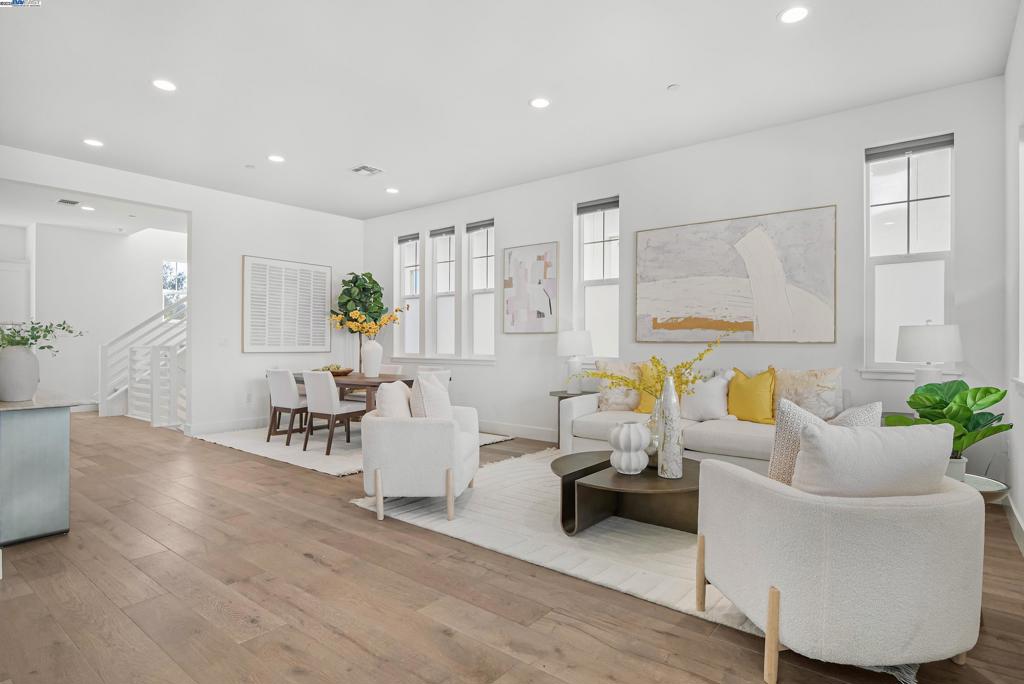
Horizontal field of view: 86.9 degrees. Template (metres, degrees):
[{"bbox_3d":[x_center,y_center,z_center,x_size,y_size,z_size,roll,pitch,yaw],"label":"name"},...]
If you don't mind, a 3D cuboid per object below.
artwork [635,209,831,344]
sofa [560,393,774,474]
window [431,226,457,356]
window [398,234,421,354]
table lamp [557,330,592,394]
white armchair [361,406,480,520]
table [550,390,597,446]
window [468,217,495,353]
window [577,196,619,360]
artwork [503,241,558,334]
[{"bbox_3d":[1.980,-0.556,5.002,1.775,1.140,0.045,0,0,38],"label":"artwork"},{"bbox_3d":[1.644,0.785,4.645,2.330,0.770,0.950,0,0,39],"label":"sofa"},{"bbox_3d":[-0.952,-0.671,7.457,0.560,1.750,0.120,0,0,39],"label":"window"},{"bbox_3d":[-1.486,-0.683,7.850,0.560,1.740,0.120,0,0,38],"label":"window"},{"bbox_3d":[0.666,0.218,5.805,0.385,0.660,0.385,0,0,0],"label":"table lamp"},{"bbox_3d":[-0.659,0.840,4.007,0.740,0.680,0.820,0,0,4],"label":"white armchair"},{"bbox_3d":[0.685,0.858,5.712,0.430,0.620,0.460,0,0,39],"label":"table"},{"bbox_3d":[-0.399,-0.681,6.991,0.560,1.740,0.120,0,0,38],"label":"window"},{"bbox_3d":[0.939,-0.689,5.944,0.560,1.730,0.120,0,0,39],"label":"window"},{"bbox_3d":[0.207,-0.625,6.427,0.800,1.050,0.040,0,0,39],"label":"artwork"}]

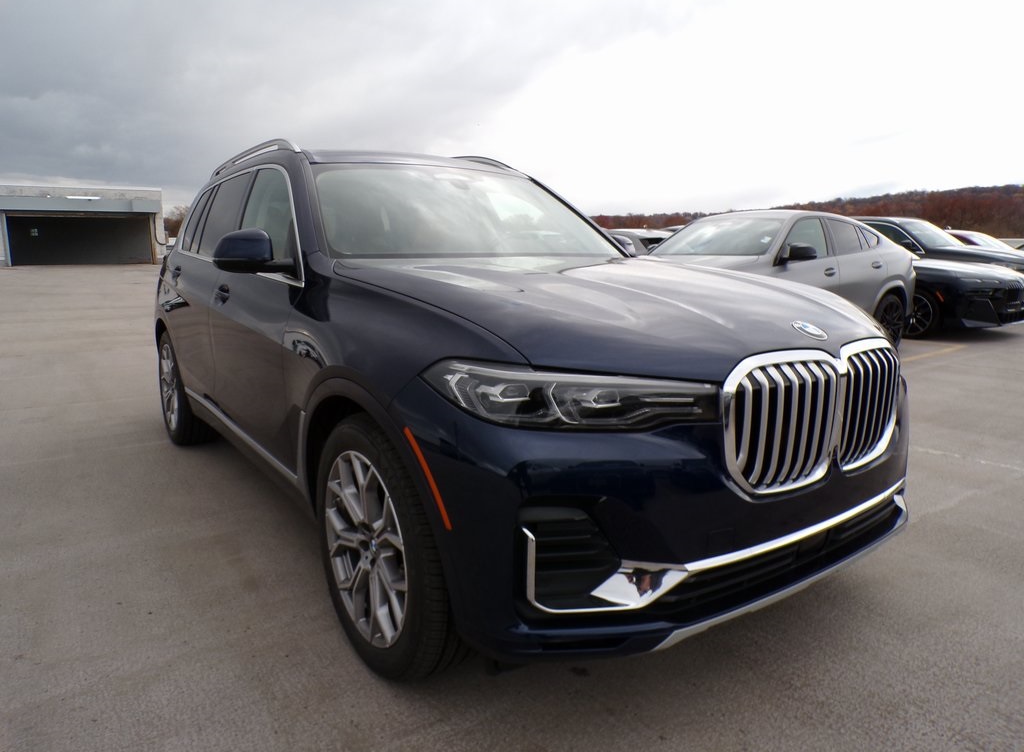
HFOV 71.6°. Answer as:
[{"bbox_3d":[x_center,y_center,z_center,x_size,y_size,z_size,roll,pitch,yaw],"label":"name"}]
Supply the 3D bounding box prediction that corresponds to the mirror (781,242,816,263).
[{"bbox_3d":[2.812,-1.200,6.942,0.190,0.175,0.280,-8,13,-38],"label":"mirror"}]

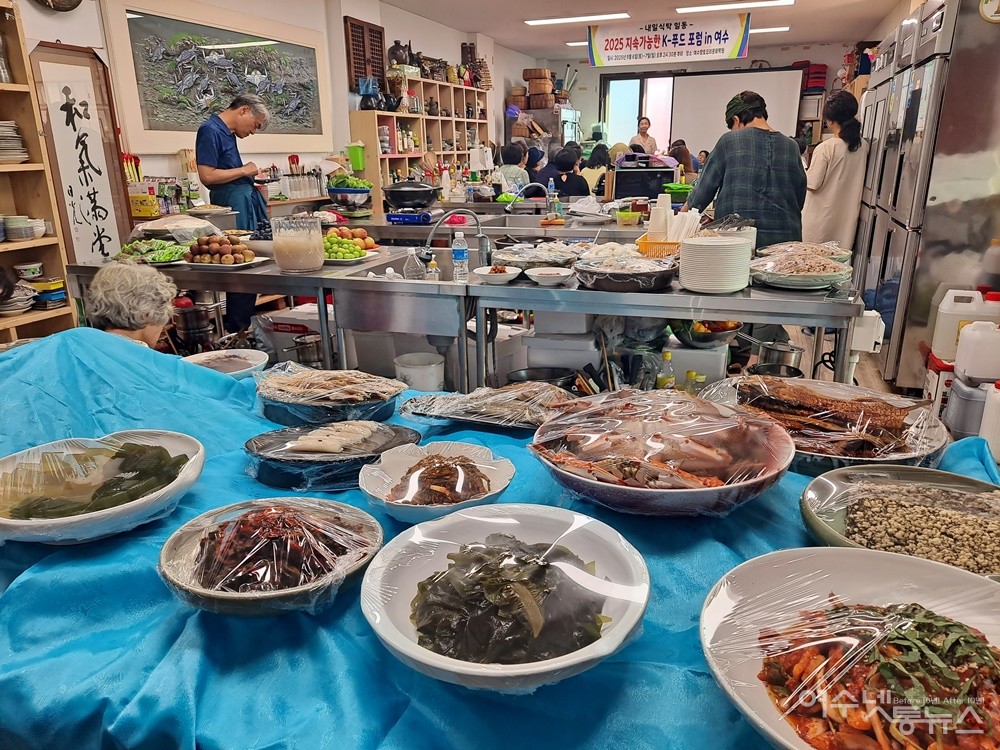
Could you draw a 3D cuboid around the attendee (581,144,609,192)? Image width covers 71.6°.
[{"bbox_3d":[1.082,-1.816,7.520,0.460,1.298,0.600,5,19,19],"label":"attendee"}]

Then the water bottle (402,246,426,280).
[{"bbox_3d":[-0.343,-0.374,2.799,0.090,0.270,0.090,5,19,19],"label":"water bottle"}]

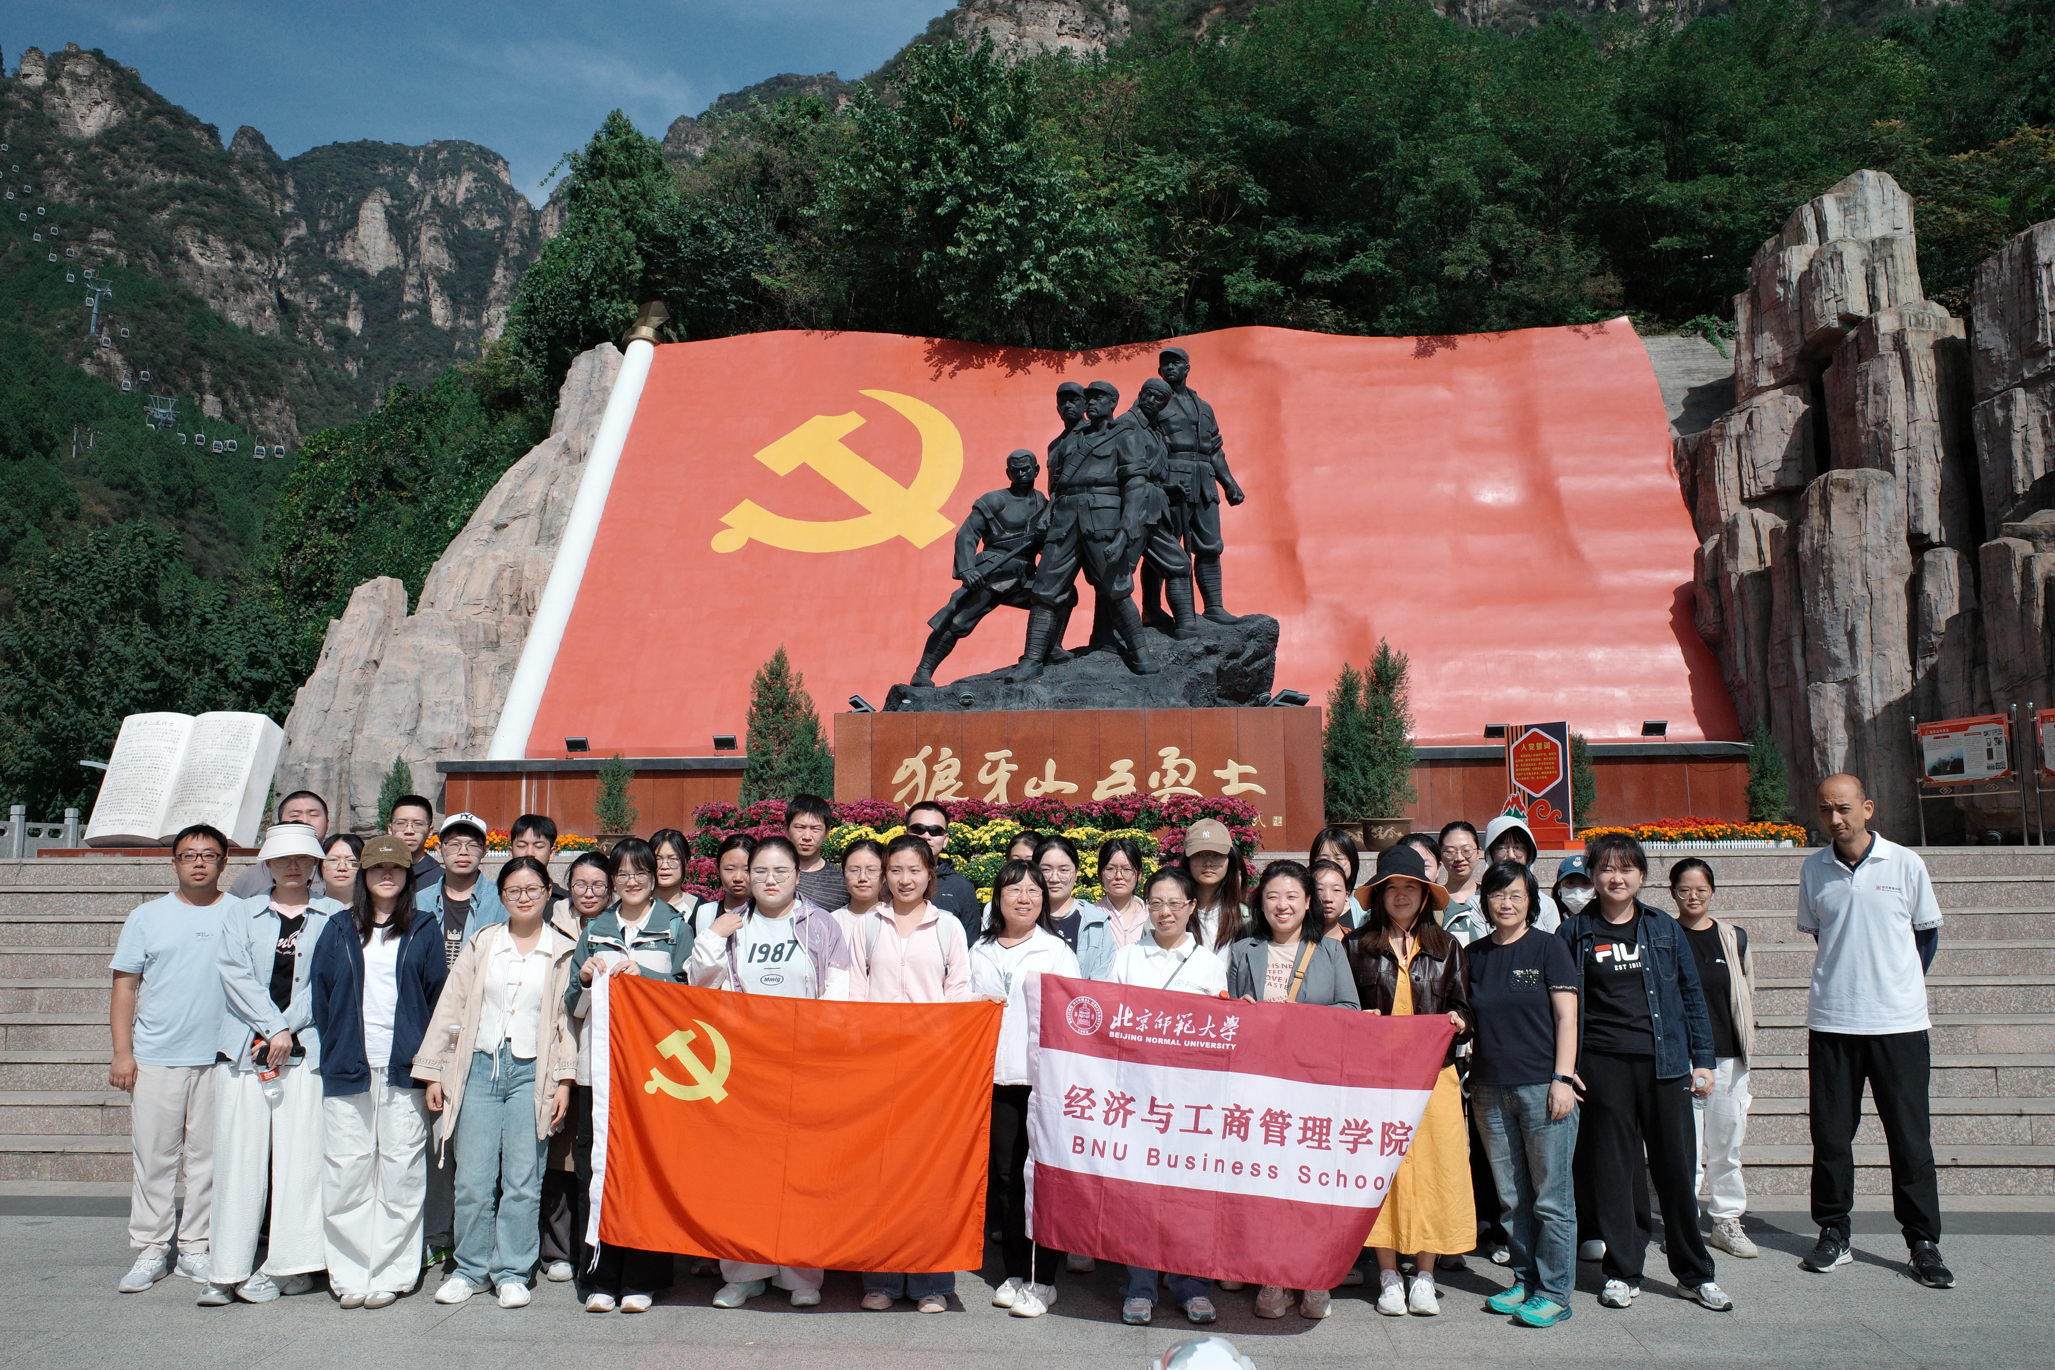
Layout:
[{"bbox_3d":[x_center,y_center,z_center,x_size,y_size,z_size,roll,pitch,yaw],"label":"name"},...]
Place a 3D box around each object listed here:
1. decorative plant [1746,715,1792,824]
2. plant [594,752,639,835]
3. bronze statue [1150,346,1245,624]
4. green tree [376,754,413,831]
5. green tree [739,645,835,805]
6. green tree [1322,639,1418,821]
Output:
[{"bbox_3d":[10.133,1.161,21.855,0.639,1.449,0.660,-1,-7,4],"label":"decorative plant"},{"bbox_3d":[-5.889,1.566,22.941,0.659,1.197,0.620,-1,-7,4],"label":"plant"},{"bbox_3d":[1.964,-2.362,18.903,1.209,3.393,0.950,-2,-7,11],"label":"bronze statue"},{"bbox_3d":[-9.246,1.602,23.476,0.657,1.131,0.600,-1,-7,4],"label":"green tree"},{"bbox_3d":[-2.679,0.515,17.890,1.147,1.948,1.100,-1,-7,4],"label":"green tree"},{"bbox_3d":[3.689,0.479,17.243,1.009,1.981,1.050,-1,-7,4],"label":"green tree"}]

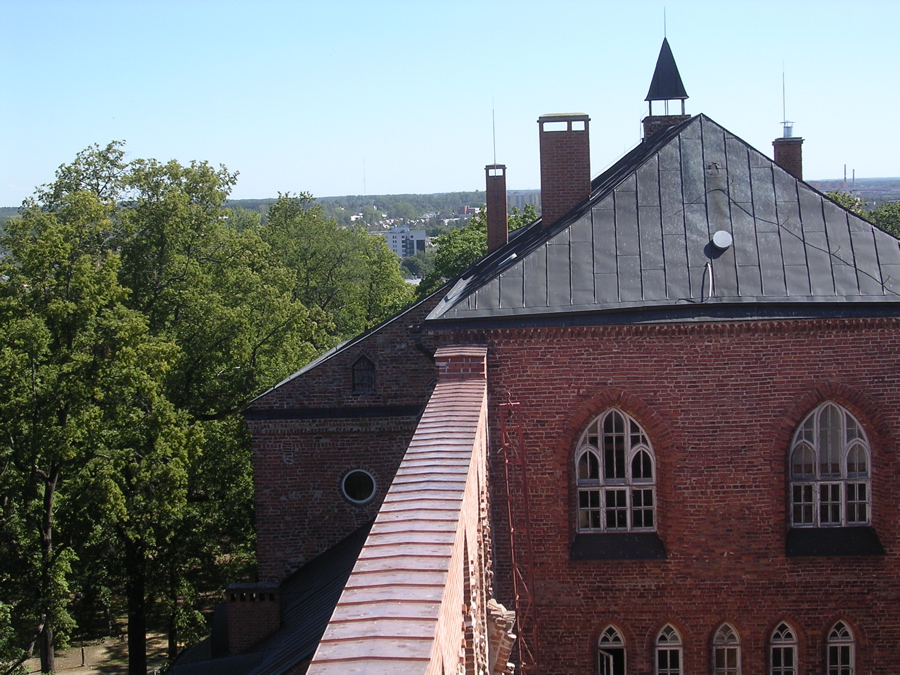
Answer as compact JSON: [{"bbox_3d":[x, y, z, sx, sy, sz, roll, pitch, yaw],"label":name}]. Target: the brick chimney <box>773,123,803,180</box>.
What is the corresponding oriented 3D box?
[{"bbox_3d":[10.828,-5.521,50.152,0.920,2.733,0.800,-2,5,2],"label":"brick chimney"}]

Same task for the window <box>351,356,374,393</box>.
[{"bbox_3d":[-2.604,1.094,46.423,0.716,1.212,0.200,-2,5,2],"label":"window"}]

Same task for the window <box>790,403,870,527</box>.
[{"bbox_3d":[8.532,2.855,34.936,1.777,2.822,0.220,-2,5,2],"label":"window"}]

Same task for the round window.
[{"bbox_3d":[-2.719,4.457,46.741,1.036,1.077,0.200,-2,5,2],"label":"round window"}]

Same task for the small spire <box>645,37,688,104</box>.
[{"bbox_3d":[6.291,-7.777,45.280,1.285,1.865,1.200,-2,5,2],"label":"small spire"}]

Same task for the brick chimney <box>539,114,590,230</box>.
[{"bbox_3d":[2.784,-4.032,37.915,1.240,2.793,0.750,-2,5,2],"label":"brick chimney"}]

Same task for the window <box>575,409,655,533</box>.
[{"bbox_3d":[3.726,3.011,35.121,1.817,2.826,0.220,-2,5,2],"label":"window"}]

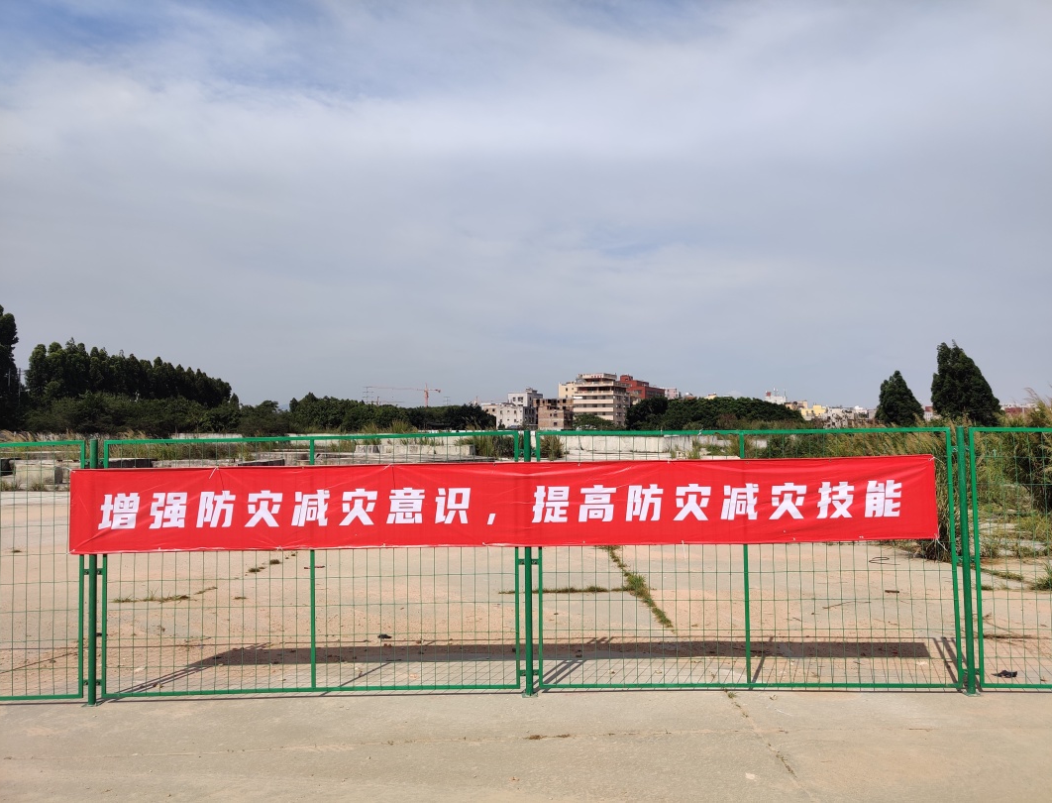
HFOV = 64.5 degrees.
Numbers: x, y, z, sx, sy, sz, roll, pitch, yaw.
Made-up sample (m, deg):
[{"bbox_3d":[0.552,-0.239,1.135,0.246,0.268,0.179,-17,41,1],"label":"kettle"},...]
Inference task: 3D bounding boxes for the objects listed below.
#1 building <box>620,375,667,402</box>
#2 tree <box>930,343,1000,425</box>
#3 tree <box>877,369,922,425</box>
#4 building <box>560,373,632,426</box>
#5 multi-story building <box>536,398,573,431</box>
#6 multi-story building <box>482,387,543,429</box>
[{"bbox_3d":[58.201,2.640,415.558,15.000,30.660,27.000,-2,-3,21],"label":"building"},{"bbox_3d":[51.654,-0.992,98.178,8.380,12.080,8.380,-1,-2,0],"label":"tree"},{"bbox_3d":[53.586,0.650,120.146,6.840,10.550,6.840,-1,-2,0],"label":"tree"},{"bbox_3d":[28.719,1.910,345.486,23.000,27.140,19.000,-2,-3,22],"label":"building"},{"bbox_3d":[10.948,6.400,315.261,11.000,16.150,10.500,-2,-3,22],"label":"multi-story building"},{"bbox_3d":[-5.239,4.697,320.348,18.000,20.390,15.000,-2,-3,22],"label":"multi-story building"}]

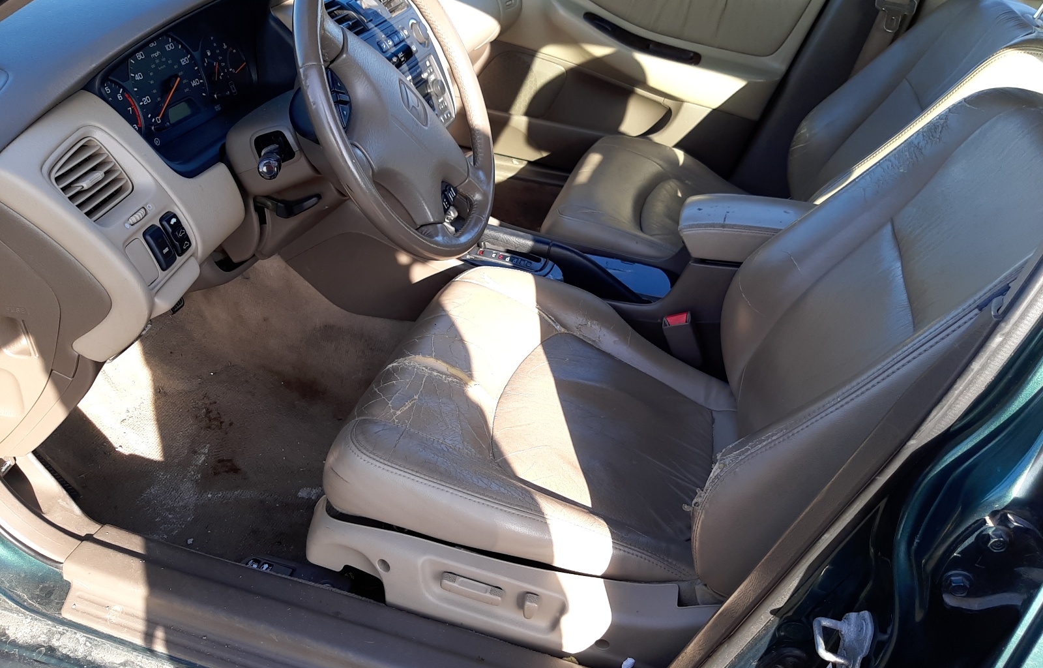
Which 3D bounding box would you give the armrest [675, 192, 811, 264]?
[{"bbox_3d":[0.394,-0.160,1.278,0.270,0.072,0.138,7,33,15],"label":"armrest"}]

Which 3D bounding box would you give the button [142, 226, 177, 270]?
[{"bbox_3d":[-0.392,-0.092,0.846,0.014,0.044,0.024,-9,30,16],"label":"button"}]

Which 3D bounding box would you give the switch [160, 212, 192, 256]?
[{"bbox_3d":[-0.387,-0.111,0.875,0.014,0.044,0.024,-9,30,16],"label":"switch"}]

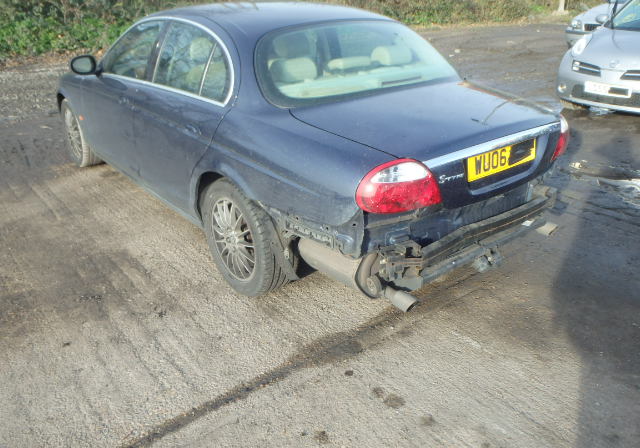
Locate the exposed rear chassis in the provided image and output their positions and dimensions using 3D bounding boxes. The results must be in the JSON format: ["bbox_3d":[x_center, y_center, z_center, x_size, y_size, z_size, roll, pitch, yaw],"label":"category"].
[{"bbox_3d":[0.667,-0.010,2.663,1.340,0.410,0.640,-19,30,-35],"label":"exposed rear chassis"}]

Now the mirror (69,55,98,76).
[{"bbox_3d":[-1.773,-1.196,3.892,0.195,0.150,0.110,-21,31,-37],"label":"mirror"}]

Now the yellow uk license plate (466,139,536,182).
[{"bbox_3d":[0.837,-0.295,2.349,0.520,0.111,0.015,-19,22,-35],"label":"yellow uk license plate"}]

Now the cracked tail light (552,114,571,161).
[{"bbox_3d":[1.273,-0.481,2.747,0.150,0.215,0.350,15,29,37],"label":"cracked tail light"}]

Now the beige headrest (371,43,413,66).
[{"bbox_3d":[0.433,-1.015,3.134,0.240,0.130,0.130,-19,30,-35],"label":"beige headrest"}]

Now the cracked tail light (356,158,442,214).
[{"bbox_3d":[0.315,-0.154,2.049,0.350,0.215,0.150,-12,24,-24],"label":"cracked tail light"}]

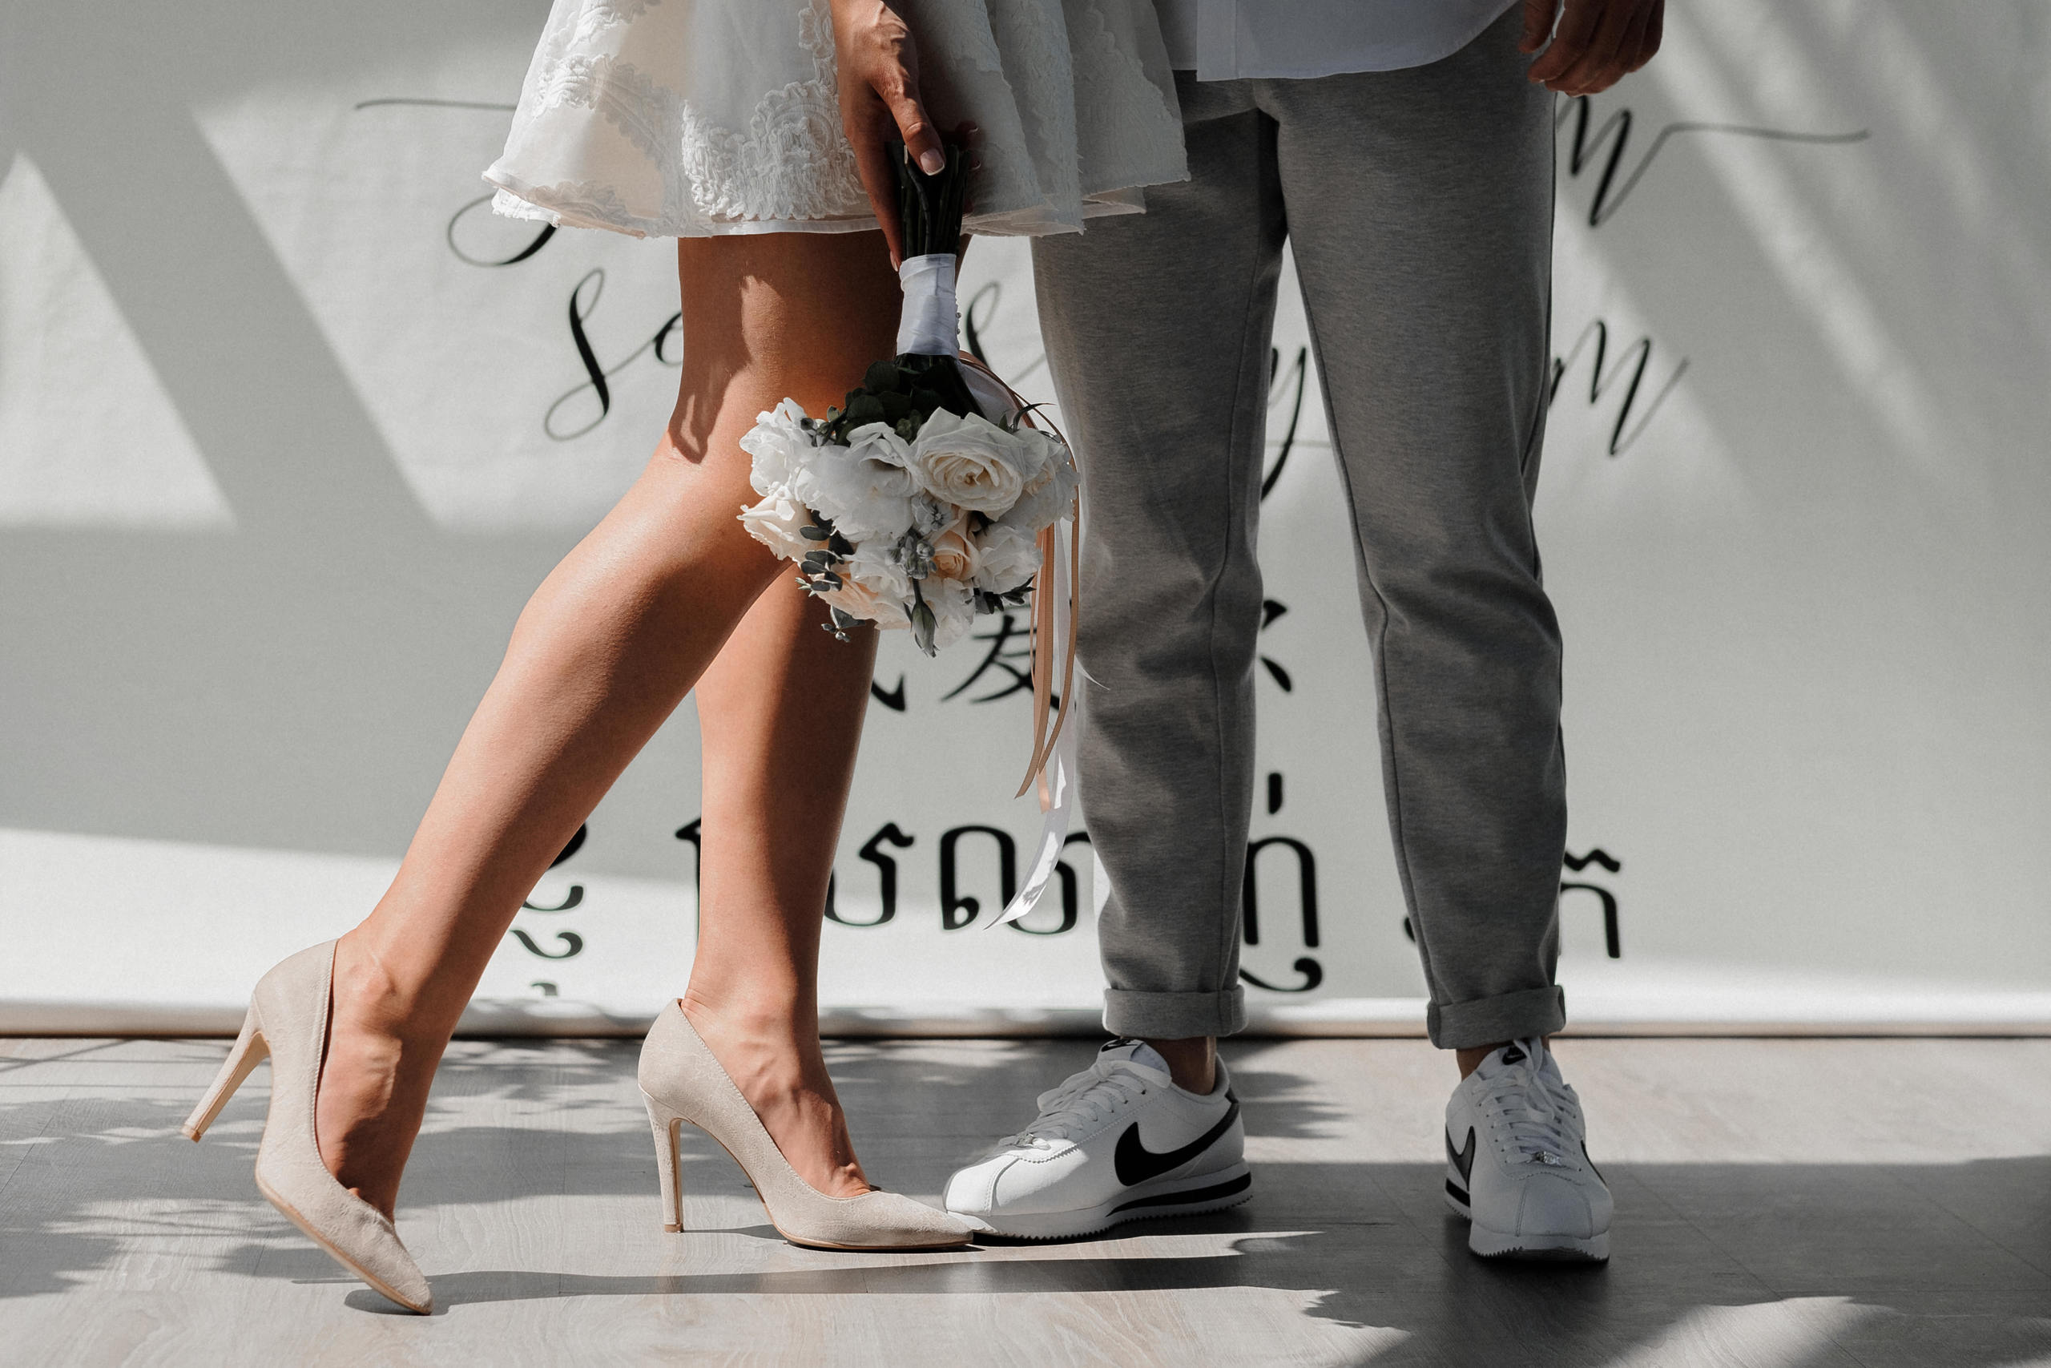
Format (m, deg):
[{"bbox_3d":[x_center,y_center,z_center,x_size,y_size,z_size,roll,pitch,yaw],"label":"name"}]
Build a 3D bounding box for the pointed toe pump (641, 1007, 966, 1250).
[{"bbox_3d":[-0.160,0.320,3.503,0.247,0.170,0.080,2,5,13],"label":"pointed toe pump"}]

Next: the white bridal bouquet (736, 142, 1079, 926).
[{"bbox_3d":[-0.076,-0.104,3.267,0.235,0.535,0.210,1,5,6],"label":"white bridal bouquet"}]

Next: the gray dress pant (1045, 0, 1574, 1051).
[{"bbox_3d":[0.209,-0.147,3.555,0.385,0.850,0.250,2,5,14],"label":"gray dress pant"}]

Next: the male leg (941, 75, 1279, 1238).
[{"bbox_3d":[0.071,-0.031,3.535,0.190,0.870,0.270,4,6,40],"label":"male leg"}]

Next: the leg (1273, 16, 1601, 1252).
[{"bbox_3d":[0.308,-0.049,3.533,0.230,0.910,0.290,0,5,-3],"label":"leg"}]

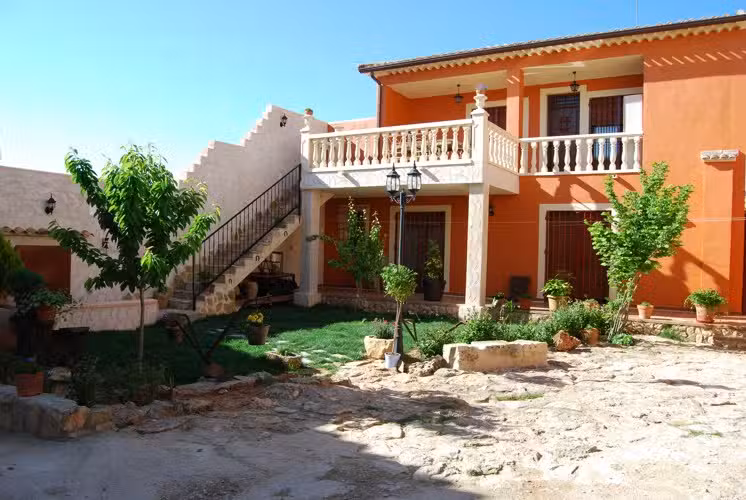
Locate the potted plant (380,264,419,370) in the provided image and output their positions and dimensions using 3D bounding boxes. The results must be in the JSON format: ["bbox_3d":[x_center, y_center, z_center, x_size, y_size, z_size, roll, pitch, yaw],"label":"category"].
[{"bbox_3d":[0.333,0.830,7.050,0.470,1.300,0.470,1,1,3],"label":"potted plant"}]

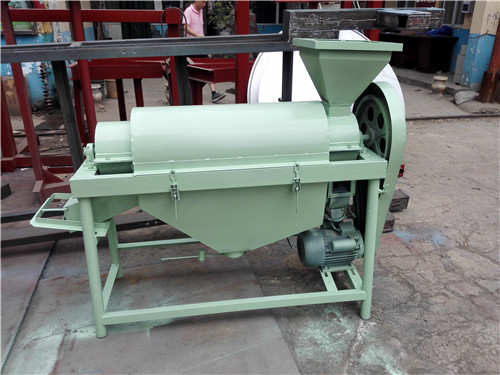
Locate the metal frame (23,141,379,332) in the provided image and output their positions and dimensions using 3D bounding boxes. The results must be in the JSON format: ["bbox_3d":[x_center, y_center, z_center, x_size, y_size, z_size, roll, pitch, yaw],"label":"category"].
[{"bbox_3d":[-0.189,0.222,2.008,1.508,0.786,0.520,-4,20,-8],"label":"metal frame"}]

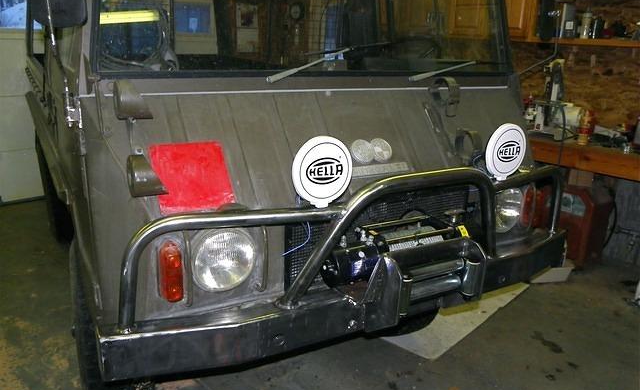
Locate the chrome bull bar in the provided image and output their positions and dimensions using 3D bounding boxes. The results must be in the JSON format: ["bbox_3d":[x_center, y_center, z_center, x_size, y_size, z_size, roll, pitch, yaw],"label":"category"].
[{"bbox_3d":[0.258,0.087,1.631,1.634,0.353,0.206,-7,15,-31],"label":"chrome bull bar"}]

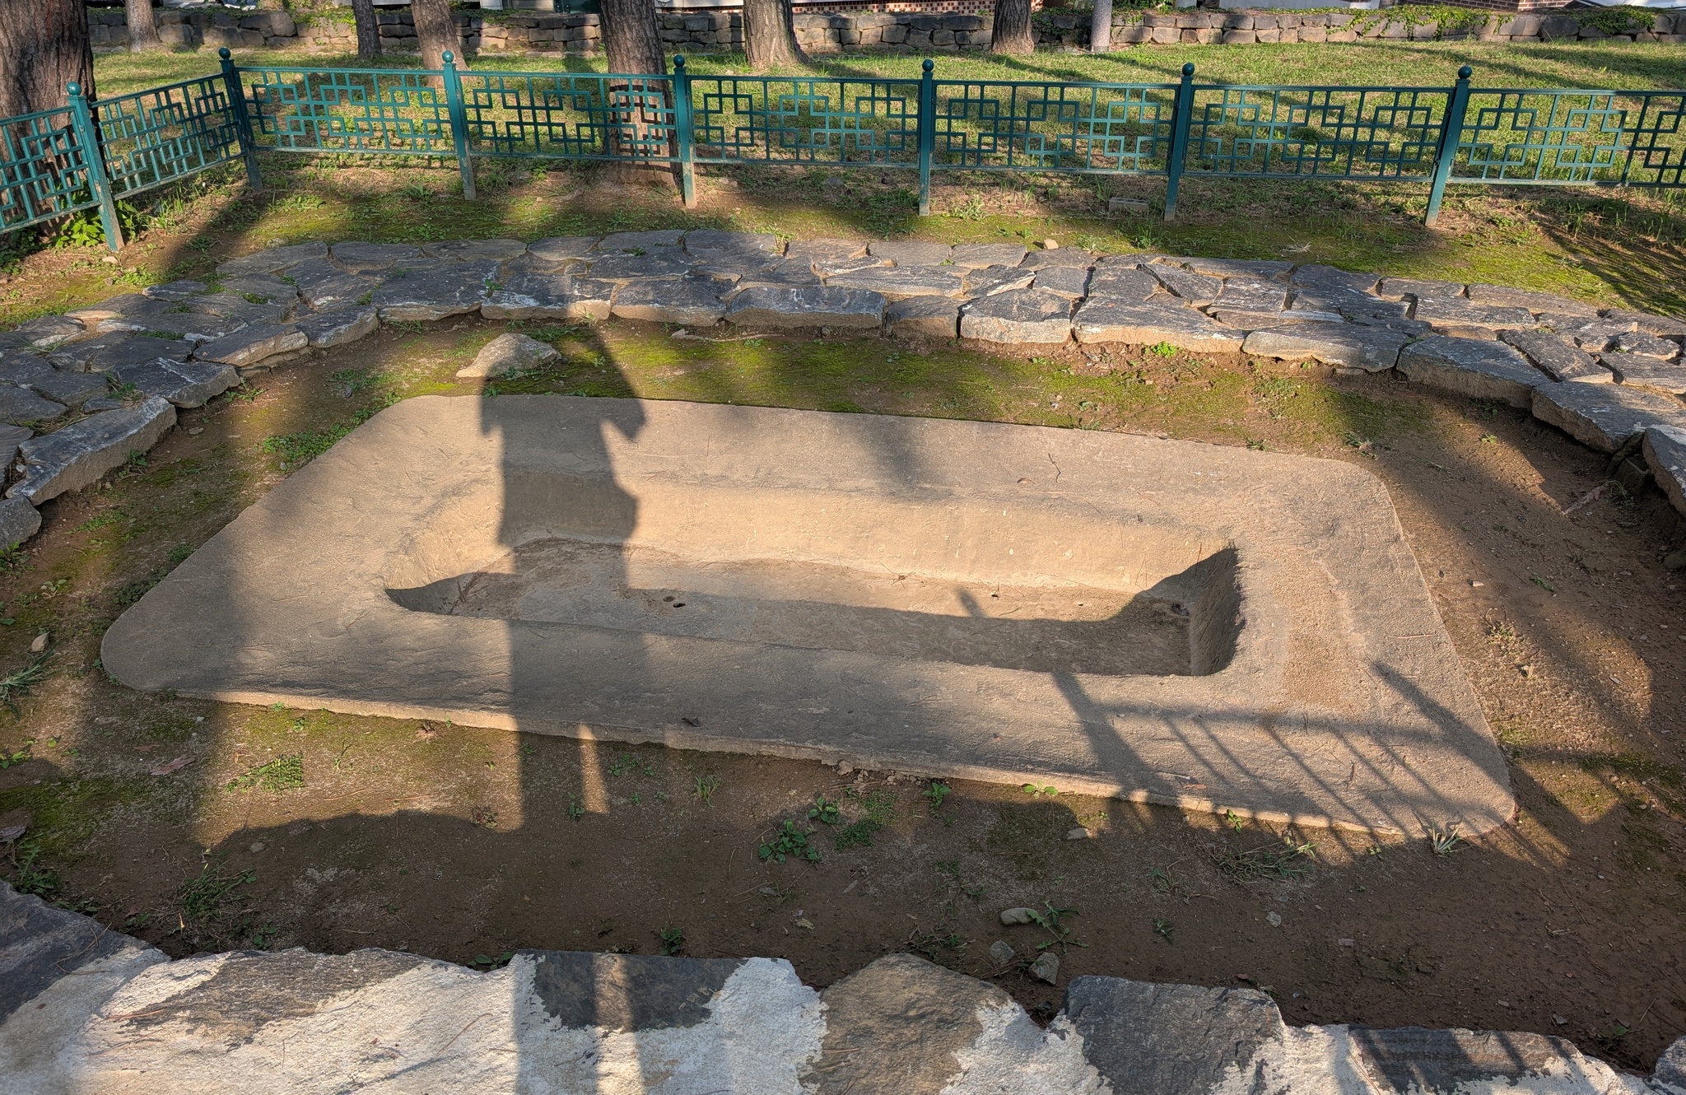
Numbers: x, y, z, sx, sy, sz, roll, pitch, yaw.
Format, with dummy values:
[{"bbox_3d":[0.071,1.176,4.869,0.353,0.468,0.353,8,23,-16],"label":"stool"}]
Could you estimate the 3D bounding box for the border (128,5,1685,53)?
[{"bbox_3d":[0.461,-6.269,14.072,19.079,0.430,0.400,0,29,0],"label":"border"}]

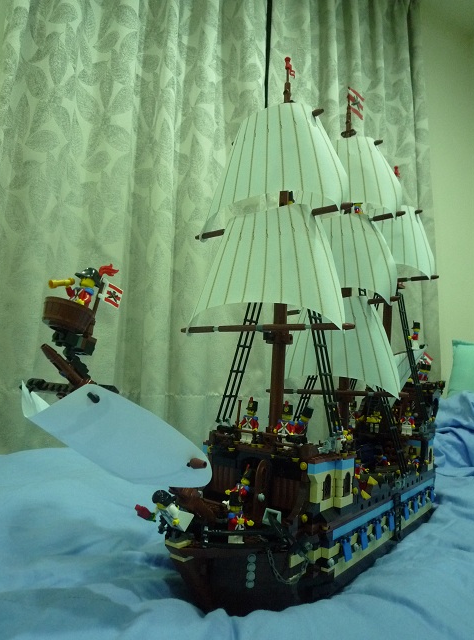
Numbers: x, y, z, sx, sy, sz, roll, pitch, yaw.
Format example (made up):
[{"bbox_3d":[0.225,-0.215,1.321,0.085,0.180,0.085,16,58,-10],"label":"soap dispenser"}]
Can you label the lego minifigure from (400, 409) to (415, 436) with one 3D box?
[{"bbox_3d":[0.276,0.165,0.749,0.025,0.046,0.016,-2,-10,29],"label":"lego minifigure"}]

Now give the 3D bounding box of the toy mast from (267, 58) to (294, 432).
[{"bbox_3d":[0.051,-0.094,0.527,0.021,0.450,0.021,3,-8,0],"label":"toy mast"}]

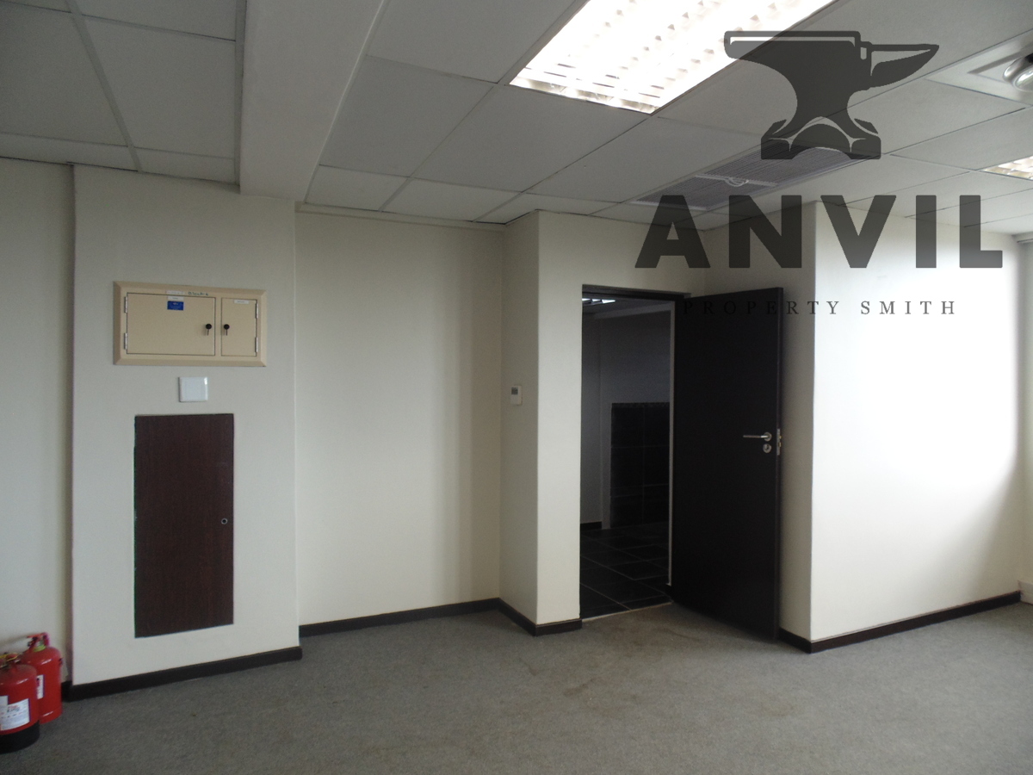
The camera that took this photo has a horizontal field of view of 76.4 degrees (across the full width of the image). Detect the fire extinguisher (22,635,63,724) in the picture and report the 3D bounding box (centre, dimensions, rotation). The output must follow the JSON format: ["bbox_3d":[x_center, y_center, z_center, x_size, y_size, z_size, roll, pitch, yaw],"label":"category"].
[{"bbox_3d":[-2.208,1.327,3.049,0.152,0.390,0.152,1,2,13],"label":"fire extinguisher"}]

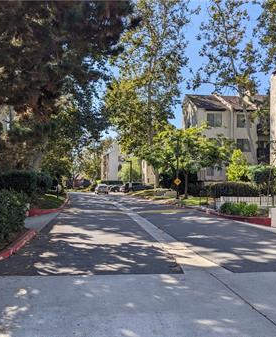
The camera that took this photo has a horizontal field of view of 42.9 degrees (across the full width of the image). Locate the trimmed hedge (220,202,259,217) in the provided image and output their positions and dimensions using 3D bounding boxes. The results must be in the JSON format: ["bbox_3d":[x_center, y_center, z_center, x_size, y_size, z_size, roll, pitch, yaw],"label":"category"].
[{"bbox_3d":[4.629,1.861,16.000,1.100,0.600,1.750,2,-3,-26],"label":"trimmed hedge"}]

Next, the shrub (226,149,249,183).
[{"bbox_3d":[9.644,-0.145,34.000,2.300,3.700,2.300,0,-2,0],"label":"shrub"}]

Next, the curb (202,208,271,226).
[{"bbox_3d":[4.348,2.216,17.209,0.524,0.320,7.599,1,-2,-10],"label":"curb"}]

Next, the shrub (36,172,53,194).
[{"bbox_3d":[-7.996,1.326,30.000,1.600,1.800,1.700,1,-3,-18],"label":"shrub"}]

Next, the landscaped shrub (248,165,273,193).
[{"bbox_3d":[6.984,0.656,20.000,1.450,1.750,1.400,-1,-3,30],"label":"landscaped shrub"}]

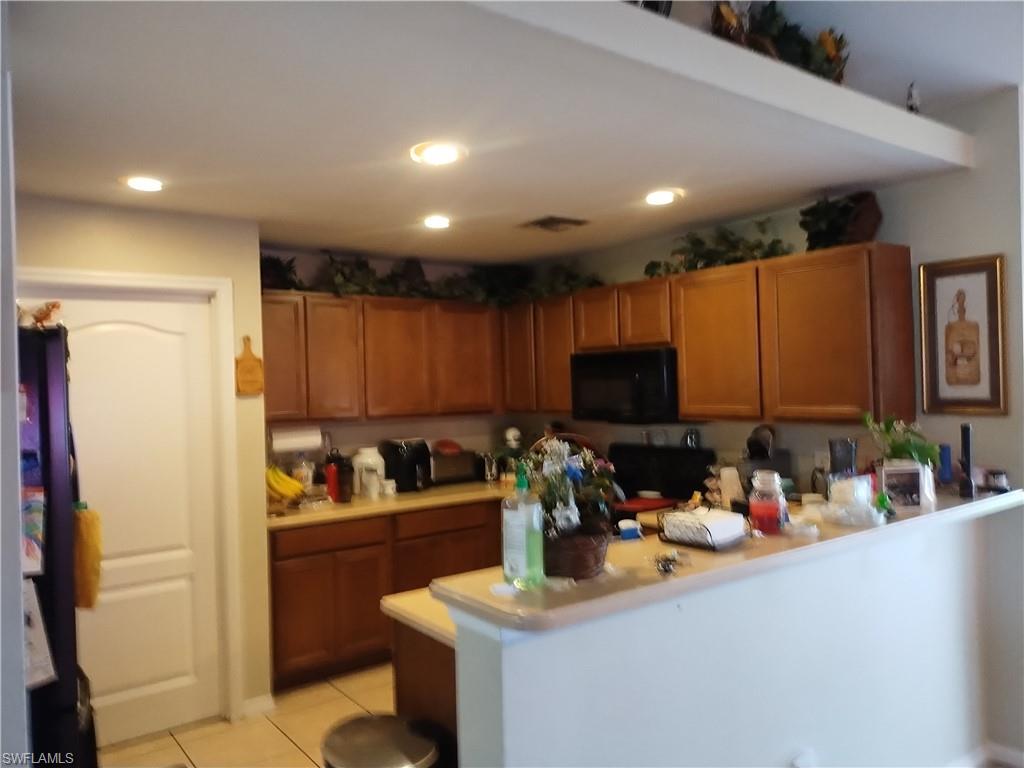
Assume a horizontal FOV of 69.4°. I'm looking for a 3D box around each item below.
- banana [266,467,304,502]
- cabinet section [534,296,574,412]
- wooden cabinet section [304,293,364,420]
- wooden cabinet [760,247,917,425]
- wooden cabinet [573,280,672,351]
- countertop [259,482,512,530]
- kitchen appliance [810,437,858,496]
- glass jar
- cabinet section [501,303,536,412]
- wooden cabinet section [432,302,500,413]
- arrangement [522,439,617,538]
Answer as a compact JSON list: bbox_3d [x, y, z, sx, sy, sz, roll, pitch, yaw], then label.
[{"bbox_3d":[-1.270,0.557,4.137,0.202,0.168,0.148,-1,0,-37],"label":"banana"},{"bbox_3d":[0.386,-0.183,4.706,0.315,0.744,0.392,-1,0,-37],"label":"cabinet section"},{"bbox_3d":[-1.127,-0.157,4.502,0.367,0.744,0.315,-1,0,-37],"label":"wooden cabinet section"},{"bbox_3d":[1.396,-0.203,3.209,0.309,0.716,0.519,-1,0,-36],"label":"wooden cabinet"},{"bbox_3d":[0.735,-0.378,4.225,0.330,0.355,0.763,-1,0,-37],"label":"wooden cabinet"},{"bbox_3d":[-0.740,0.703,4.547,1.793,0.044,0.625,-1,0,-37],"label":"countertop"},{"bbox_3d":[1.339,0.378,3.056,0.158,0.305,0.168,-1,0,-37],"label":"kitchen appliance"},{"bbox_3d":[0.743,0.343,2.160,0.103,0.175,0.103,-1,0,0],"label":"glass jar"},{"bbox_3d":[0.153,-0.178,5.020,0.315,0.744,0.389,-1,0,-37],"label":"cabinet section"},{"bbox_3d":[-0.387,-0.168,5.051,0.525,0.744,0.315,-1,0,-37],"label":"wooden cabinet section"},{"bbox_3d":[0.140,0.255,1.803,0.222,0.232,0.197,-1,0,4],"label":"arrangement"}]

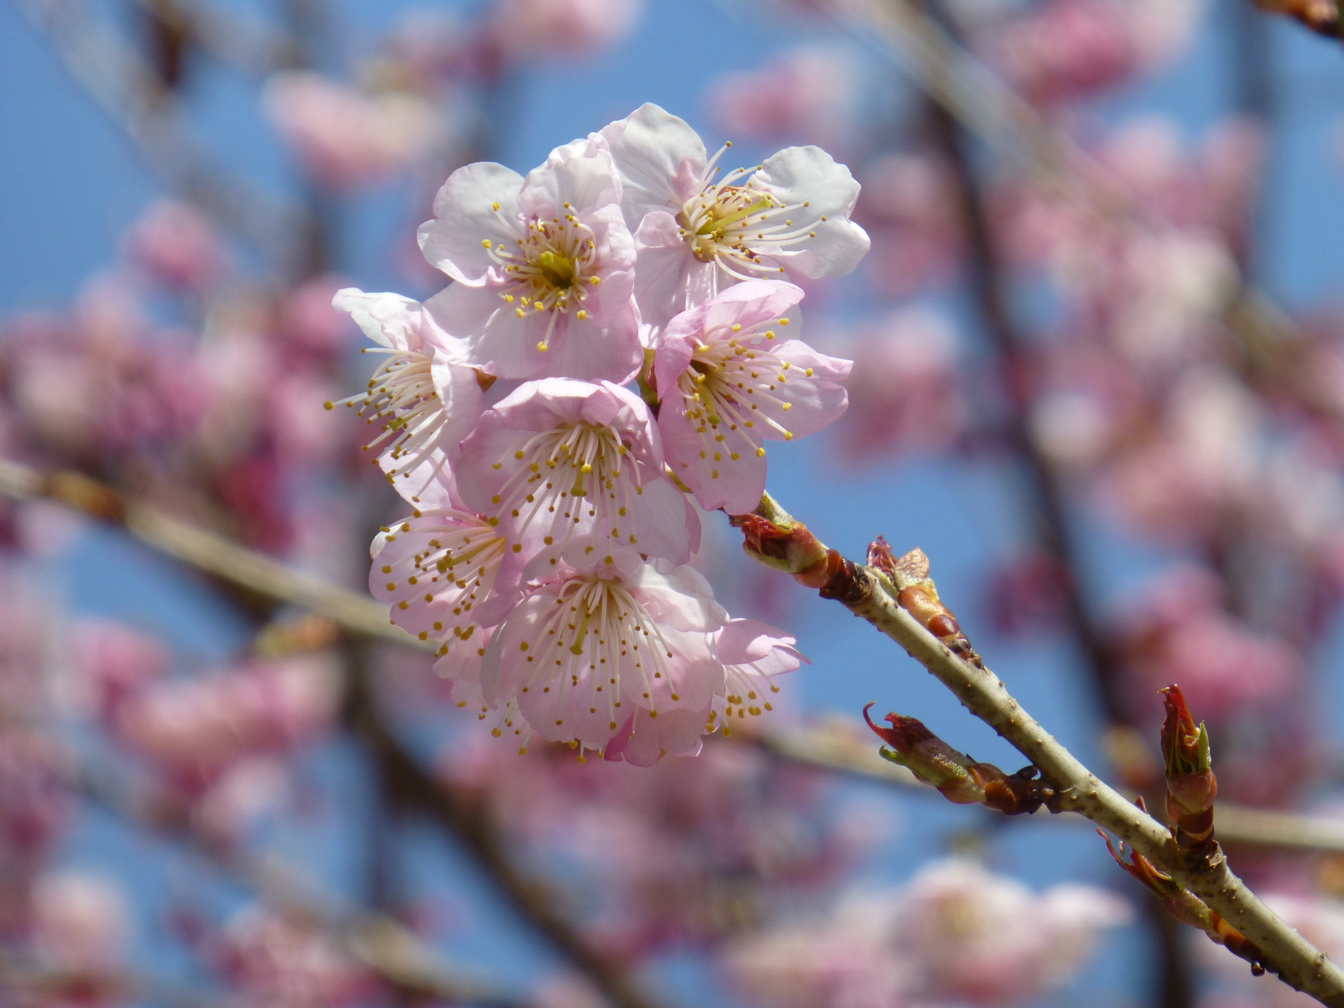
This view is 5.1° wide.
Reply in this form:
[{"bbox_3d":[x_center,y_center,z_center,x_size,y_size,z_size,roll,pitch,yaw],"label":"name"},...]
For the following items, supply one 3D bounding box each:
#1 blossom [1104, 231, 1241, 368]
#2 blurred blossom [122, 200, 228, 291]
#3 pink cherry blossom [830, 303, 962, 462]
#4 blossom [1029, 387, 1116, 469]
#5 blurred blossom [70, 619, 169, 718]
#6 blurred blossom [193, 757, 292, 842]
[{"bbox_3d":[0.116,-0.048,3.500,0.030,0.031,0.026,0,0,0],"label":"blossom"},{"bbox_3d":[-0.123,-0.064,3.700,0.026,0.022,0.020,0,0,0],"label":"blurred blossom"},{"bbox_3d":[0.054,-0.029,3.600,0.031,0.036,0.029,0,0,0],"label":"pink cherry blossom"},{"bbox_3d":[0.099,-0.019,3.700,0.020,0.019,0.017,0,0,0],"label":"blossom"},{"bbox_3d":[-0.133,0.040,3.600,0.023,0.023,0.019,0,0,0],"label":"blurred blossom"},{"bbox_3d":[-0.103,0.071,3.600,0.023,0.020,0.018,0,0,0],"label":"blurred blossom"}]

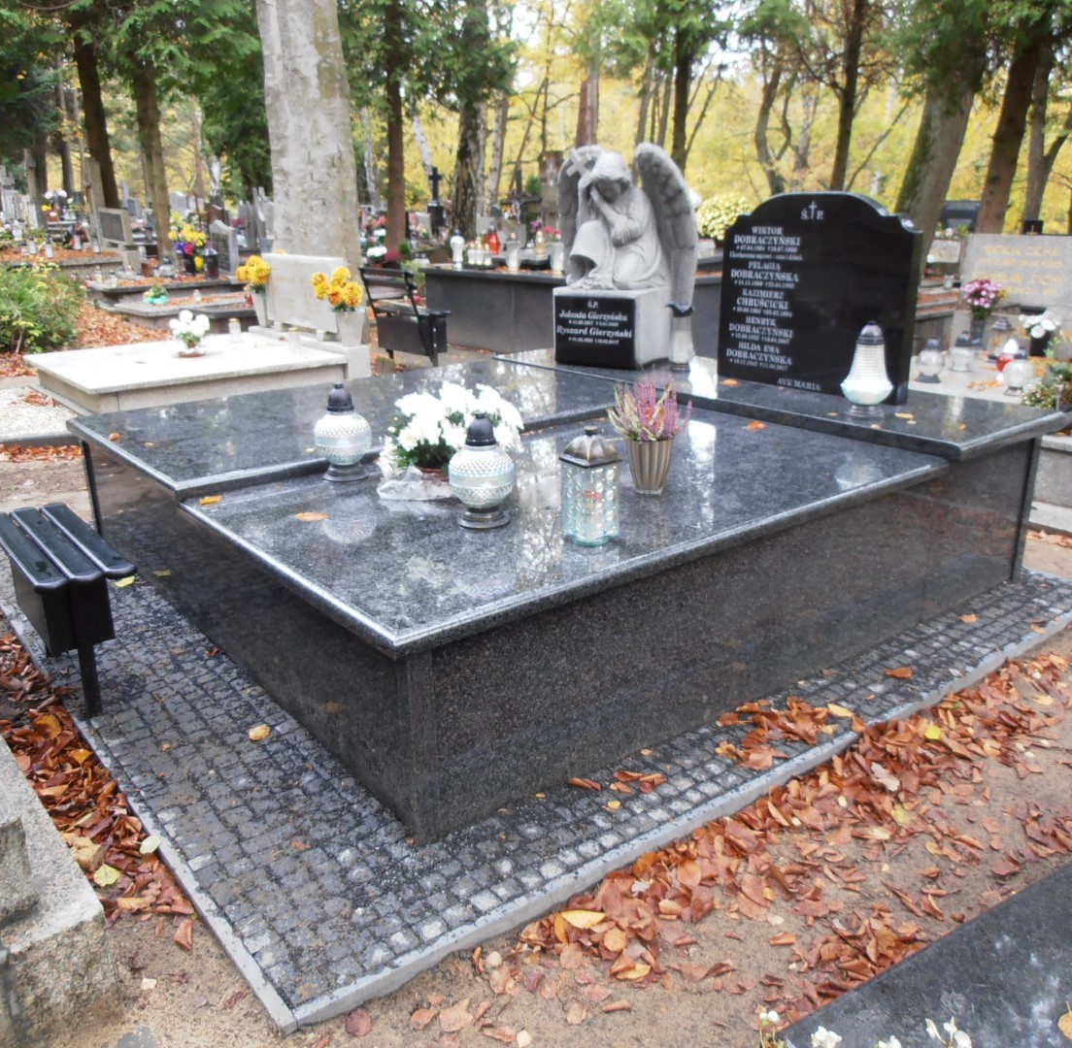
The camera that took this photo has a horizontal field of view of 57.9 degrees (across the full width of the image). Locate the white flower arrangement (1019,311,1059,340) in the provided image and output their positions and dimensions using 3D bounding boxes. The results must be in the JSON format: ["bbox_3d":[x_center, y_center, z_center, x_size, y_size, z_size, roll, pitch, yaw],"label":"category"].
[{"bbox_3d":[3.200,-1.261,6.167,0.238,0.189,0.255,-12,21,-28],"label":"white flower arrangement"}]

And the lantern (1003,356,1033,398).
[{"bbox_3d":[2.529,-0.794,5.078,0.163,0.233,0.163,-12,21,-28],"label":"lantern"}]

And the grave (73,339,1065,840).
[{"bbox_3d":[0.029,-0.154,4.034,2.983,0.625,2.772,-15,23,-35],"label":"grave"}]

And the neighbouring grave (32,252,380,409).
[{"bbox_3d":[-2.638,-1.511,7.359,2.054,0.951,2.192,-14,22,-35],"label":"neighbouring grave"}]

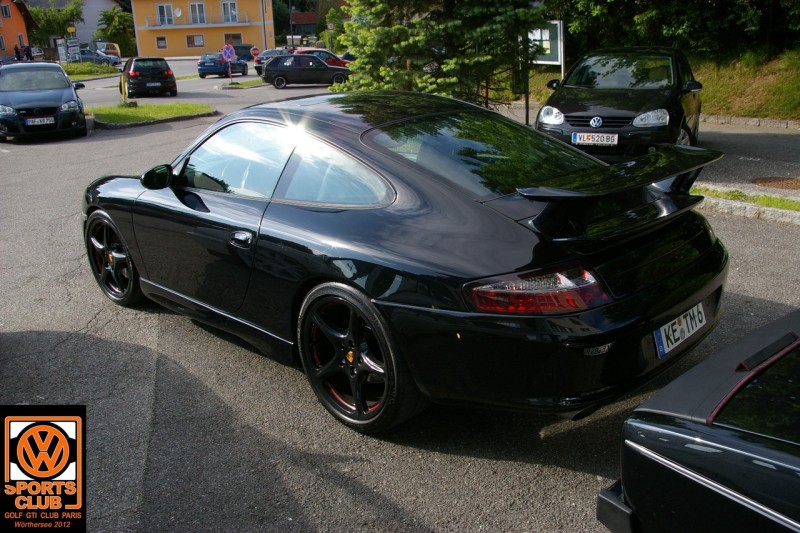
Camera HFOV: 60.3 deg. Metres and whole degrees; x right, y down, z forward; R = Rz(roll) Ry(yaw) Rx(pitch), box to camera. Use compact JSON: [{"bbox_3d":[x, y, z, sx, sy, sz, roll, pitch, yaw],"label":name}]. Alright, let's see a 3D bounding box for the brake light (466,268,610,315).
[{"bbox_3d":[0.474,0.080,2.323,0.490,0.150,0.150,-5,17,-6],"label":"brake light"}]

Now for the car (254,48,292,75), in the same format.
[{"bbox_3d":[-7.165,-12.131,40.814,1.700,1.410,4.300,-1,18,7],"label":"car"}]

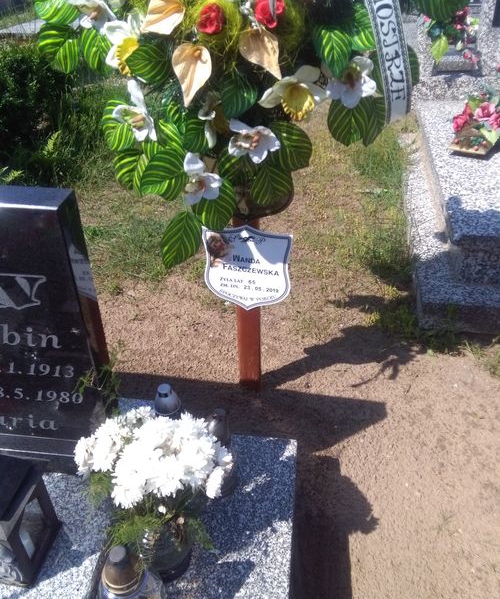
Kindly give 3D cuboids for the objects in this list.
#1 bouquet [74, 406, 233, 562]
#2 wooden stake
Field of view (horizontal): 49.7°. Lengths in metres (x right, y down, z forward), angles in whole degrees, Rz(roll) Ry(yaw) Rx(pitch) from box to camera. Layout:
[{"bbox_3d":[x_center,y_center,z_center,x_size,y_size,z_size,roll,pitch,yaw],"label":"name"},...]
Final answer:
[{"bbox_3d":[-0.178,0.330,0.995,0.285,0.280,0.270,3,40,5],"label":"bouquet"},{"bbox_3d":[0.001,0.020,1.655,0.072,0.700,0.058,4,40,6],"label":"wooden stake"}]

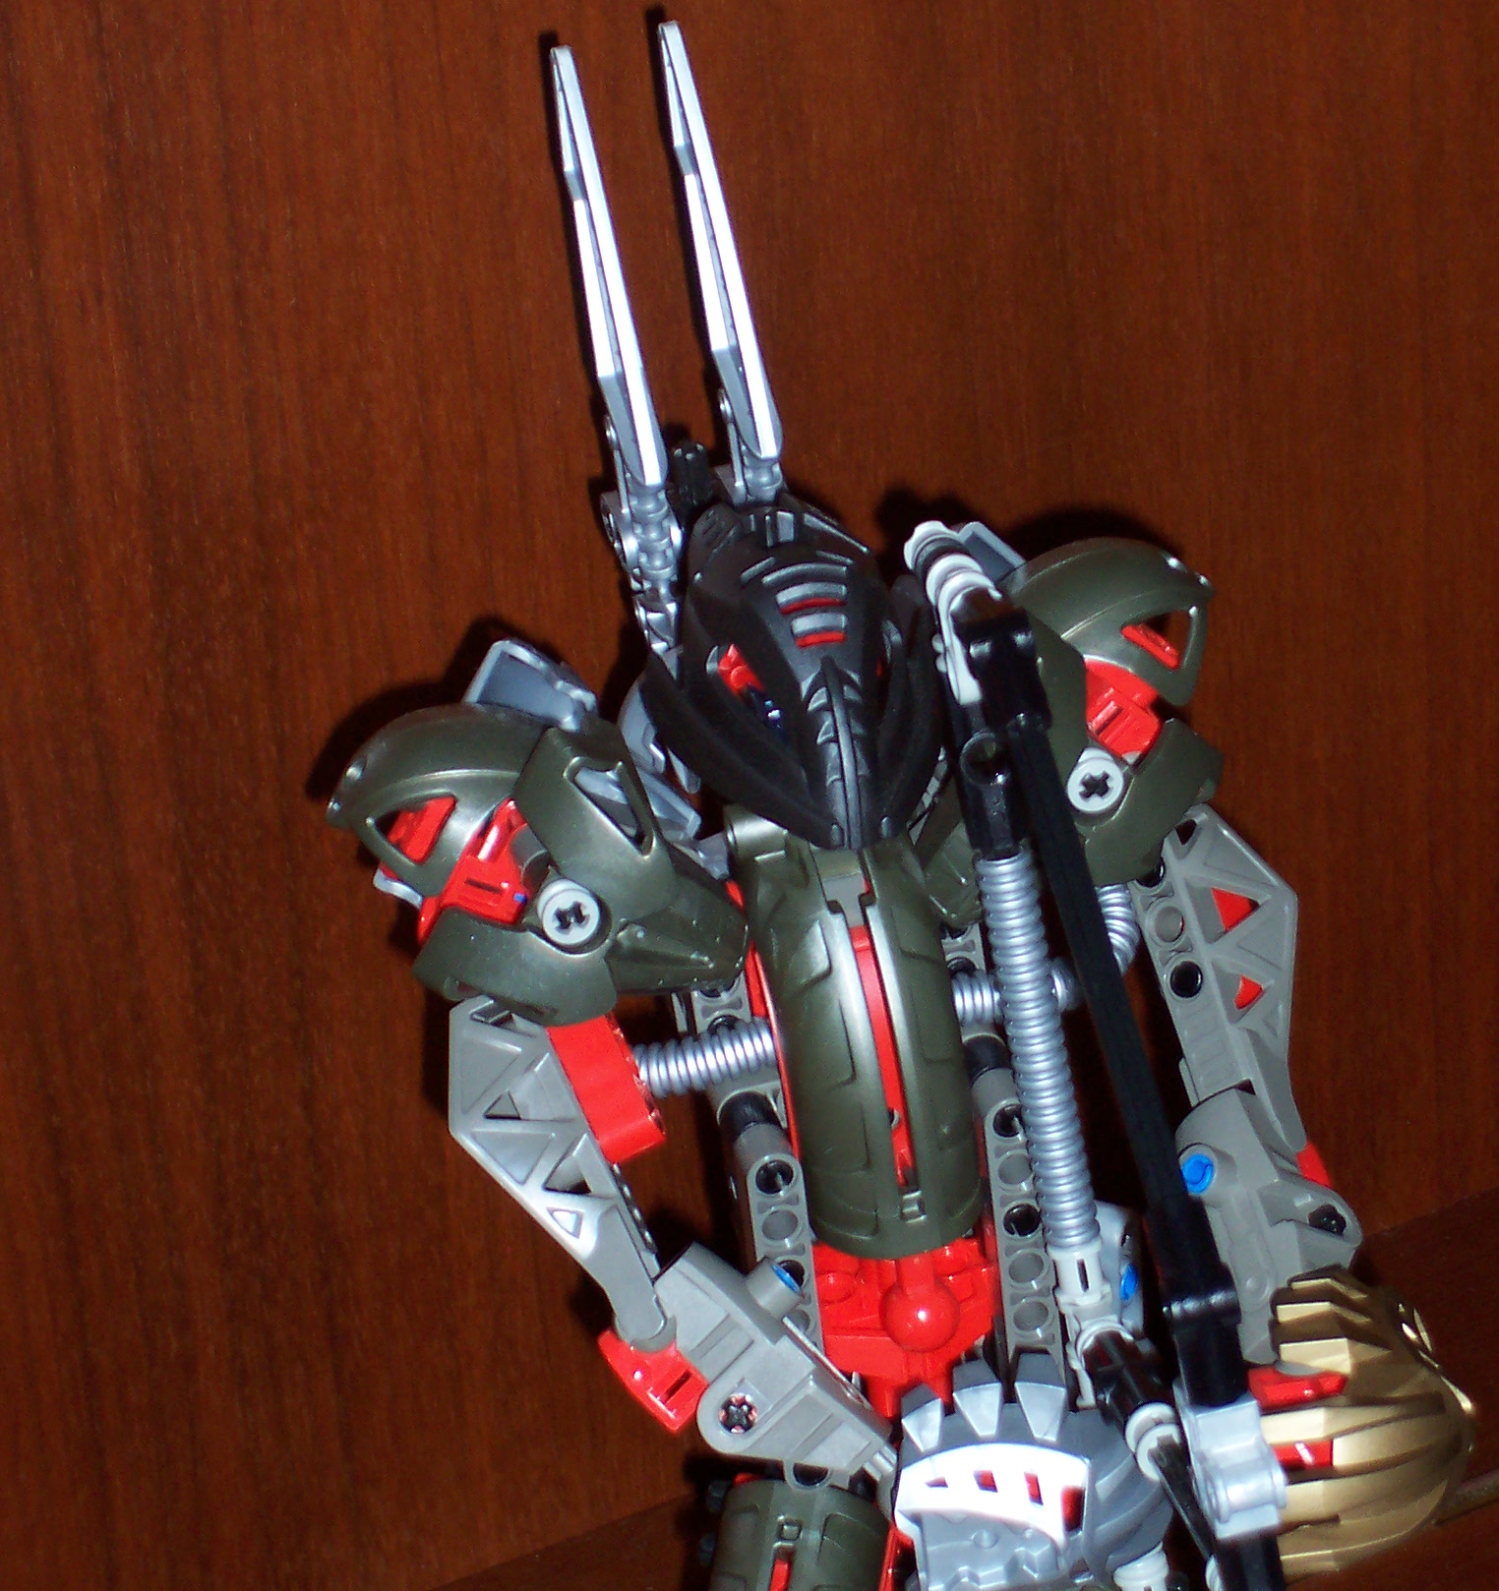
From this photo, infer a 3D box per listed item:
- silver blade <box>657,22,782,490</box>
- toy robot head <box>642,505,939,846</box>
[{"bbox_3d":[-0.004,-0.069,0.802,0.004,0.060,0.011,-20,27,-13],"label":"silver blade"},{"bbox_3d":[0.006,-0.017,0.807,0.037,0.039,0.031,-14,31,-12],"label":"toy robot head"}]

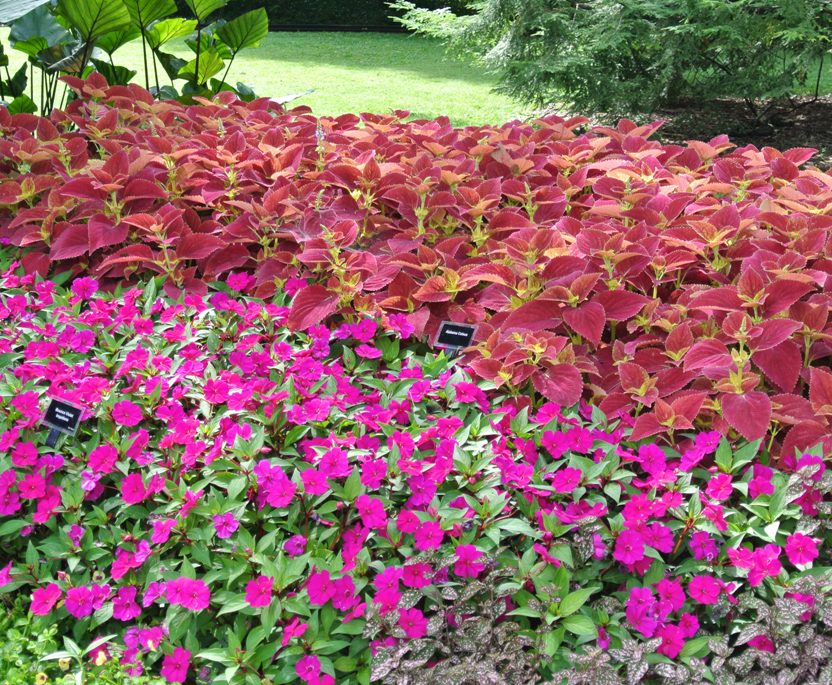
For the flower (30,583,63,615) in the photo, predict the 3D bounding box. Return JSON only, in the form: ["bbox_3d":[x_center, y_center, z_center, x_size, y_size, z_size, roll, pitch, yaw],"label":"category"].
[{"bbox_3d":[-0.664,0.460,3.120,0.058,0.021,0.060,6,56,21],"label":"flower"}]

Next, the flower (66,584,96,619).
[{"bbox_3d":[-0.605,0.466,3.120,0.056,0.060,0.020,2,-28,6],"label":"flower"}]

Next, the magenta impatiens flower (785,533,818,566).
[{"bbox_3d":[0.661,0.355,2.980,0.057,0.057,0.020,7,-13,21],"label":"magenta impatiens flower"}]

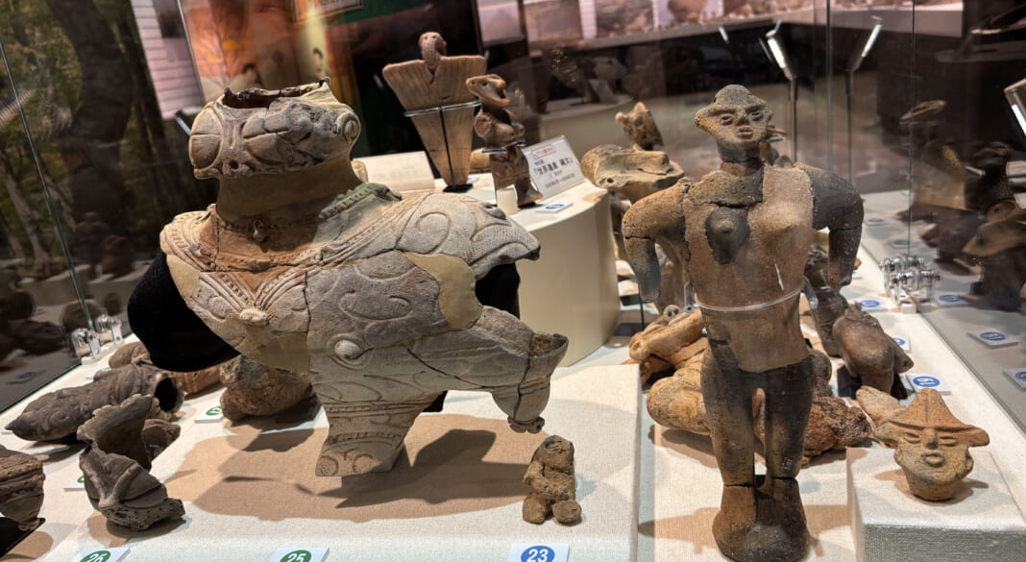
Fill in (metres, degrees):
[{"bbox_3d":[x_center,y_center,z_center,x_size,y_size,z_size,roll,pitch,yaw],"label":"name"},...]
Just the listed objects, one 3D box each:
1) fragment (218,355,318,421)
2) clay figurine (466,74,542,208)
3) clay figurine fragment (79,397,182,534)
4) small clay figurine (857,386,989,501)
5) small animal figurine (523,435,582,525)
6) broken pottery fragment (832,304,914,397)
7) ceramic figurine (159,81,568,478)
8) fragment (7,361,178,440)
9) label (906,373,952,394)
[{"bbox_3d":[-0.251,0.095,0.776,0.099,0.073,0.077,-4,20,12],"label":"fragment"},{"bbox_3d":[-0.006,-0.169,0.919,0.069,0.146,0.069,10,27,42],"label":"clay figurine"},{"bbox_3d":[-0.309,0.145,0.625,0.079,0.097,0.071,-4,20,12],"label":"clay figurine fragment"},{"bbox_3d":[0.266,0.104,0.501,0.079,0.071,0.065,1,22,26],"label":"small clay figurine"},{"bbox_3d":[0.027,0.140,0.555,0.044,0.059,0.041,-10,20,-4],"label":"small animal figurine"},{"bbox_3d":[0.333,0.063,0.716,0.069,0.083,0.059,-1,21,21],"label":"broken pottery fragment"},{"bbox_3d":[-0.112,0.001,0.612,0.302,0.318,0.142,-3,21,17],"label":"ceramic figurine"},{"bbox_3d":[-0.475,0.137,0.880,0.194,0.065,0.061,-9,20,-2],"label":"fragment"},{"bbox_3d":[0.387,0.095,0.724,0.028,0.004,0.041,-4,20,12],"label":"label"}]

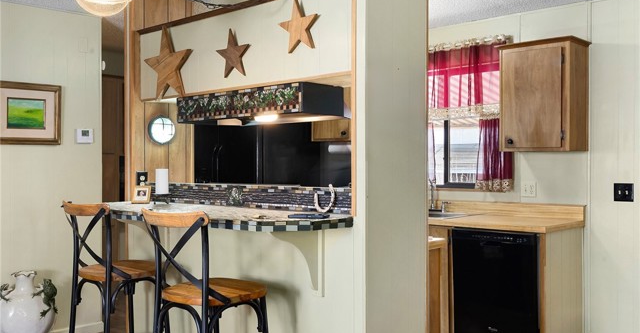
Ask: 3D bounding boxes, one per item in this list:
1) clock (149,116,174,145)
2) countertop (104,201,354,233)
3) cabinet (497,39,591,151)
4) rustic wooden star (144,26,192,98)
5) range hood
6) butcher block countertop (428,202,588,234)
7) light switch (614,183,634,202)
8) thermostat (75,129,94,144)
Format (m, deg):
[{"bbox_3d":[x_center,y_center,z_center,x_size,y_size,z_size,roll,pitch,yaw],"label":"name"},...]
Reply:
[{"bbox_3d":[-1.005,-0.231,3.962,0.032,0.187,0.187,0,0,42],"label":"clock"},{"bbox_3d":[-0.638,0.234,3.026,1.670,0.045,0.600,0,0,42],"label":"countertop"},{"bbox_3d":[1.571,-0.477,4.385,0.544,0.753,0.355,0,0,42],"label":"cabinet"},{"bbox_3d":[-0.880,-0.607,3.631,0.454,0.420,0.035,0,0,42],"label":"rustic wooden star"},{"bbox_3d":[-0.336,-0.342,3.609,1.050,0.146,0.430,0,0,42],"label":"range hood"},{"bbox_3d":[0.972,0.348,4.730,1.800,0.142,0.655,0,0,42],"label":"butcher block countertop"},{"bbox_3d":[2.044,0.176,4.184,0.120,0.118,0.012,0,0,42],"label":"light switch"},{"bbox_3d":[-1.746,-0.223,4.629,0.026,0.109,0.117,0,0,42],"label":"thermostat"}]

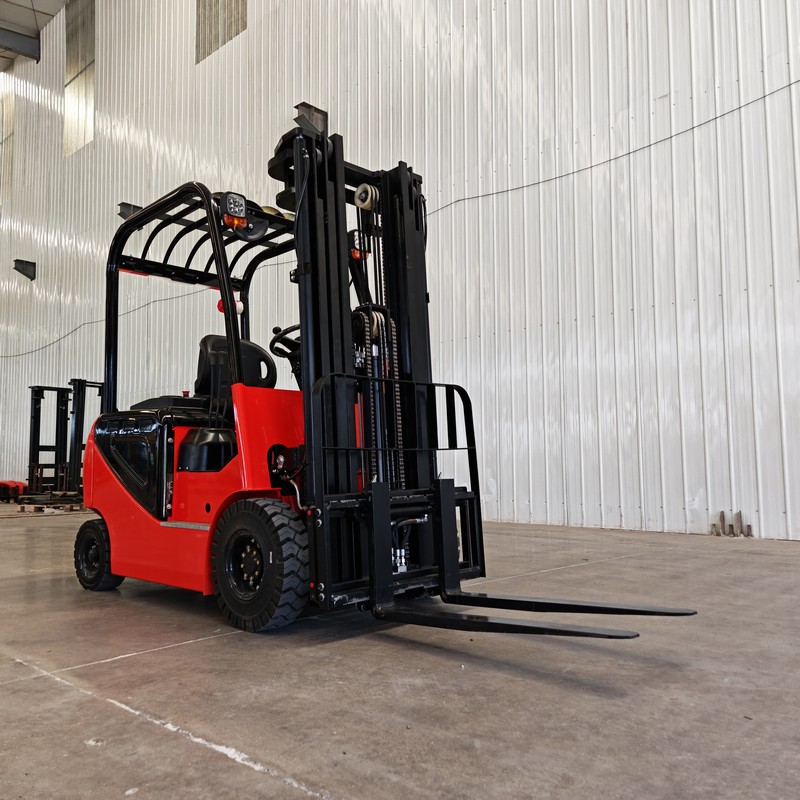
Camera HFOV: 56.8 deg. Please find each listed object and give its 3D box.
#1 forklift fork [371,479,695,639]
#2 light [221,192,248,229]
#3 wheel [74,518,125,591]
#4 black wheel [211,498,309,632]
[{"bbox_3d":[0.439,0.542,2.763,0.522,0.535,1.108,4,-11,-44],"label":"forklift fork"},{"bbox_3d":[-0.799,-0.912,3.561,0.118,0.152,0.080,4,-7,-44],"label":"light"},{"bbox_3d":[-1.650,0.848,4.097,0.392,0.392,0.120,-5,-7,39],"label":"wheel"},{"bbox_3d":[-0.582,0.674,3.086,0.150,0.530,0.530,4,-7,-44],"label":"black wheel"}]

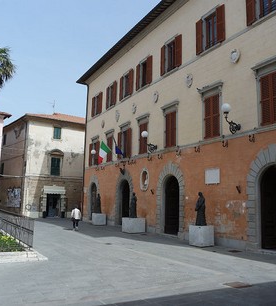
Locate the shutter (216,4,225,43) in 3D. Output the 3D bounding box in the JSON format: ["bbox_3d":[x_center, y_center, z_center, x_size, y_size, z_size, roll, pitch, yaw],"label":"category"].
[{"bbox_3d":[4.269,-6.600,15.741,0.070,1.974,0.546,6,-10,-30],"label":"shutter"}]

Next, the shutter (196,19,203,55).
[{"bbox_3d":[3.452,-6.448,17.139,0.070,1.974,0.546,6,-10,-30],"label":"shutter"}]

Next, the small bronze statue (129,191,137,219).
[{"bbox_3d":[-0.258,3.525,20.562,0.450,1.681,0.480,6,-10,-30],"label":"small bronze statue"}]

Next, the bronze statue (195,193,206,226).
[{"bbox_3d":[3.142,2.817,15.330,0.460,1.627,0.500,7,-10,-30],"label":"bronze statue"}]

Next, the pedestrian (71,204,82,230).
[{"bbox_3d":[-4.208,4.398,21.110,0.550,1.740,0.420,4,-9,-17],"label":"pedestrian"}]

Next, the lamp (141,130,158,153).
[{"bbox_3d":[0.760,-0.720,19.859,1.148,1.360,0.462,6,-10,-30],"label":"lamp"}]

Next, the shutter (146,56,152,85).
[{"bbox_3d":[0.853,-5.821,21.561,0.070,1.974,0.560,6,-10,-30],"label":"shutter"}]

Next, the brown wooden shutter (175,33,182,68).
[{"bbox_3d":[2.615,-6.464,19.513,0.060,2.033,0.610,7,-10,-30],"label":"brown wooden shutter"}]

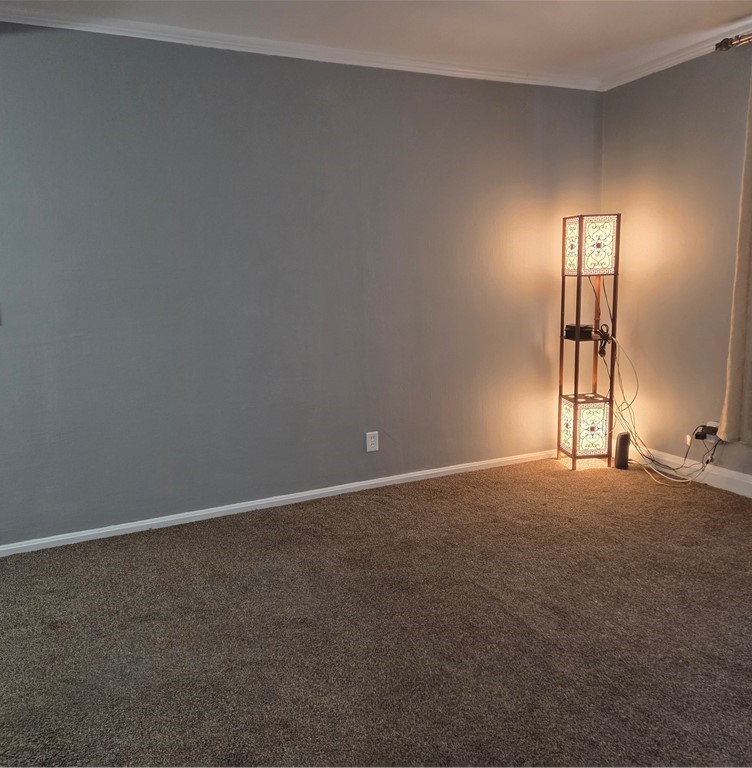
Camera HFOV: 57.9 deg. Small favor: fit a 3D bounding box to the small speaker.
[{"bbox_3d":[1.585,0.425,4.356,0.078,0.222,0.085,0,10,7],"label":"small speaker"}]

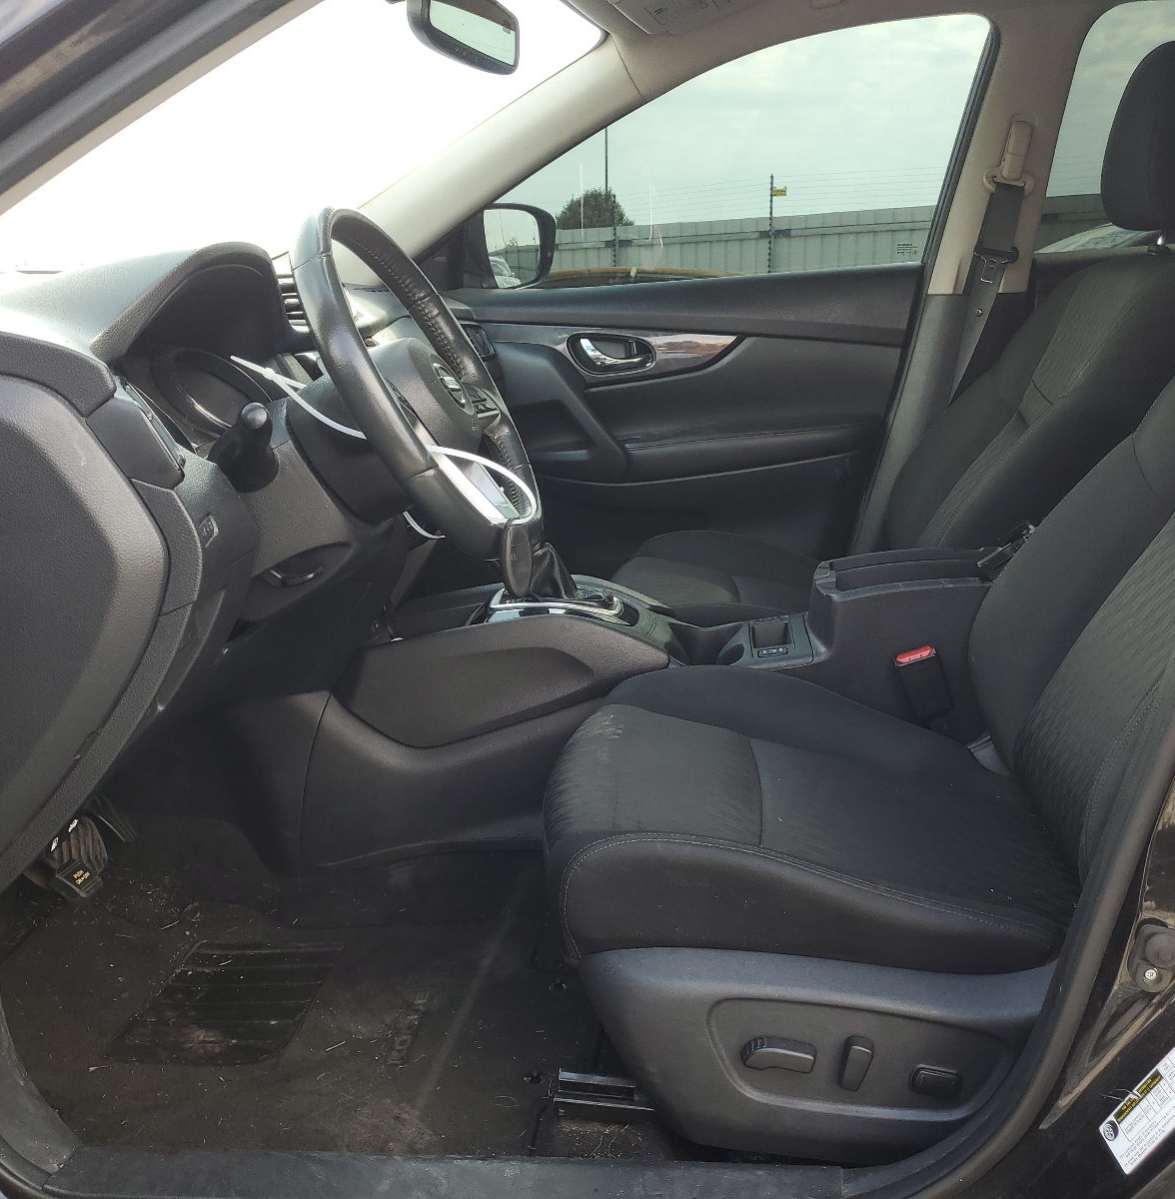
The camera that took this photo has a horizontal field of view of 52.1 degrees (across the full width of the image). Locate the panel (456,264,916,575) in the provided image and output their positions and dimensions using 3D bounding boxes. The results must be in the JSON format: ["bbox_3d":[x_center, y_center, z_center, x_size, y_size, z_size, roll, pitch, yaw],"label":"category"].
[{"bbox_3d":[0.148,-0.301,2.203,0.920,0.580,0.120,-3,16,7],"label":"panel"}]

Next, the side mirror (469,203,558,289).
[{"bbox_3d":[-0.163,-0.698,2.389,0.120,0.168,0.220,4,18,28],"label":"side mirror"}]

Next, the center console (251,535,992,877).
[{"bbox_3d":[0.081,0.155,1.612,1.000,0.430,0.280,-3,16,7],"label":"center console"}]

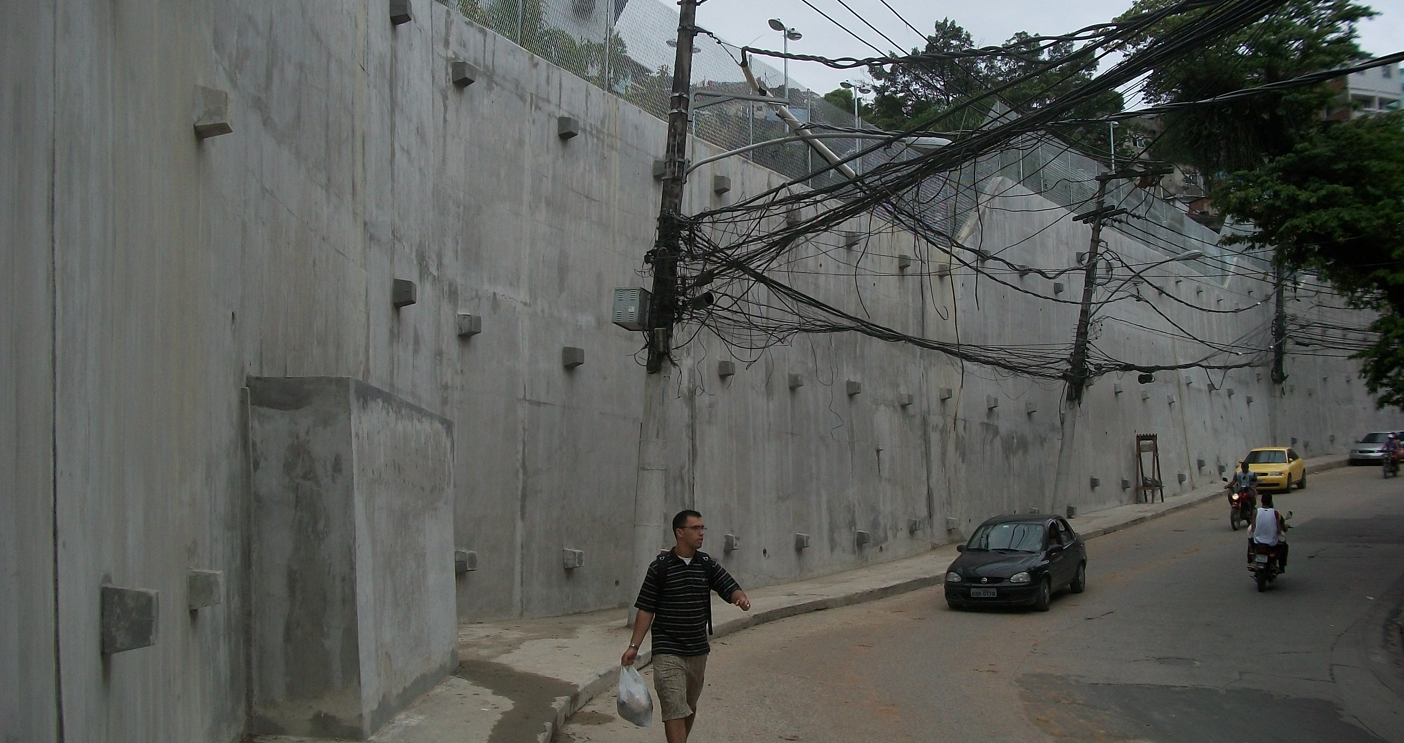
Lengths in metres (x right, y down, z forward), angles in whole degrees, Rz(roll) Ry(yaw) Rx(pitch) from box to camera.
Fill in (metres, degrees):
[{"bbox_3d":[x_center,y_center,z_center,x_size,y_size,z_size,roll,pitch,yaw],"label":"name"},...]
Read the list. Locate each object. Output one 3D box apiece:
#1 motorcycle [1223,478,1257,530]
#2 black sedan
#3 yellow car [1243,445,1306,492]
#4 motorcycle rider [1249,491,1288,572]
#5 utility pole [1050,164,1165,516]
[{"bbox_3d":[13.209,3.265,31.800,0.750,1.150,1.950,-2,-3,35],"label":"motorcycle"},{"bbox_3d":[5.275,3.112,21.600,1.630,1.410,4.100,-2,-2,29],"label":"black sedan"},{"bbox_3d":[19.373,3.309,44.000,1.740,1.420,4.150,-1,-2,34],"label":"yellow car"},{"bbox_3d":[9.690,2.739,22.200,0.660,1.350,0.850,-5,-8,33],"label":"motorcycle rider"},{"bbox_3d":[10.811,-0.936,35.020,2.400,9.814,0.500,6,-10,22],"label":"utility pole"}]

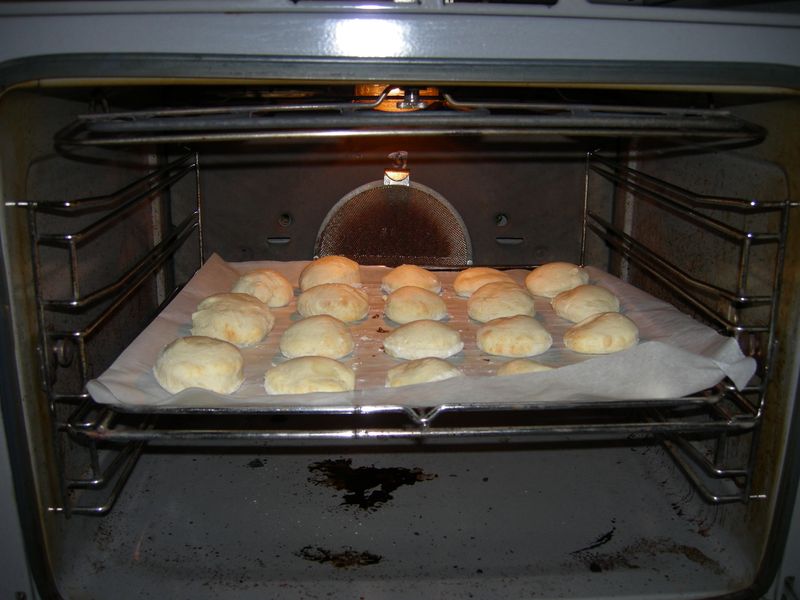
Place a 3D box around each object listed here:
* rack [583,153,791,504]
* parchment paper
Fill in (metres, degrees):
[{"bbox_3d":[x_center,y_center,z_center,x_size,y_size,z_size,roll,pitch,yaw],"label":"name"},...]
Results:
[{"bbox_3d":[0.229,-0.013,0.753,0.034,0.220,0.395,0,16,-2],"label":"rack"},{"bbox_3d":[0.007,0.003,0.701,0.424,0.032,0.375,0,16,-2],"label":"parchment paper"}]

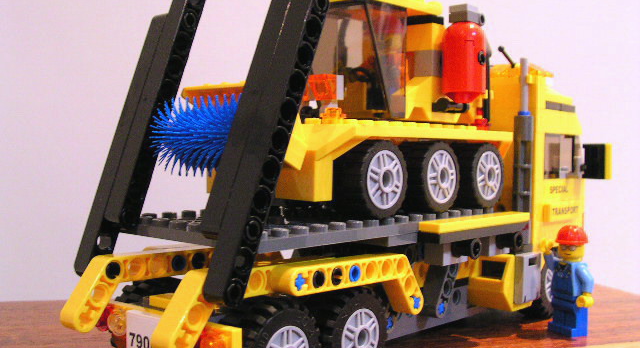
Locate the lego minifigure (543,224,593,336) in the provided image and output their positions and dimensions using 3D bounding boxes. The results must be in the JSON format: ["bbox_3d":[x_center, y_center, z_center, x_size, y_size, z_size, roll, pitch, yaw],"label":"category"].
[{"bbox_3d":[0.098,0.042,0.312,0.013,0.043,0.022,0,3,-29],"label":"lego minifigure"}]

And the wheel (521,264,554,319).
[{"bbox_3d":[0.094,0.047,0.342,0.014,0.030,0.030,4,4,42],"label":"wheel"}]

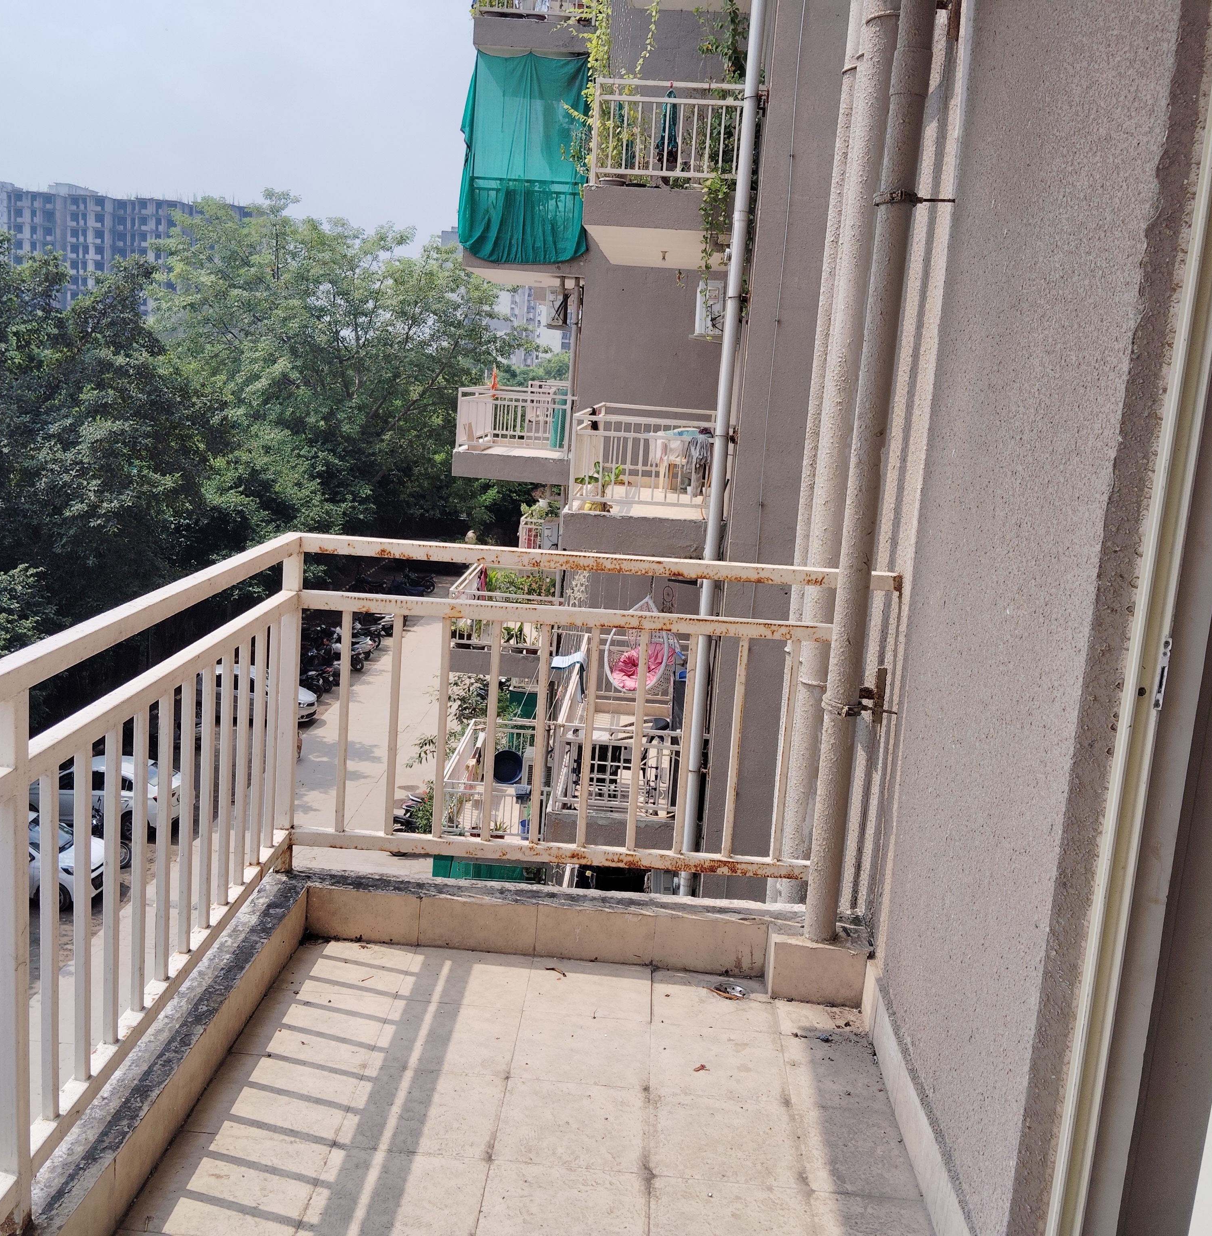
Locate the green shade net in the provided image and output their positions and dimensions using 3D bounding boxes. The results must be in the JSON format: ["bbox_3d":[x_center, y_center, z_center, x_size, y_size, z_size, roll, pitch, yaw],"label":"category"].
[{"bbox_3d":[-1.124,-6.513,18.879,1.820,2.870,0.400,4,10,2],"label":"green shade net"}]

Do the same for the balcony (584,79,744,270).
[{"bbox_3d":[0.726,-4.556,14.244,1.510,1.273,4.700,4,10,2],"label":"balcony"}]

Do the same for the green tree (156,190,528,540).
[{"bbox_3d":[-12.826,-11.230,64.869,16.000,17.553,14.500,4,10,2],"label":"green tree"}]

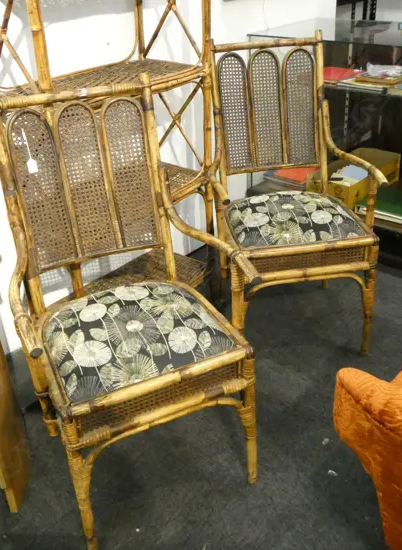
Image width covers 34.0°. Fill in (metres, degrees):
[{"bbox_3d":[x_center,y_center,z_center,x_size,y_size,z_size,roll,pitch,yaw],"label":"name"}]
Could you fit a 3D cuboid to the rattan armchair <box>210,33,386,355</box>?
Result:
[{"bbox_3d":[0.305,-0.281,2.370,0.572,1.050,0.570,-7,28,-7],"label":"rattan armchair"}]

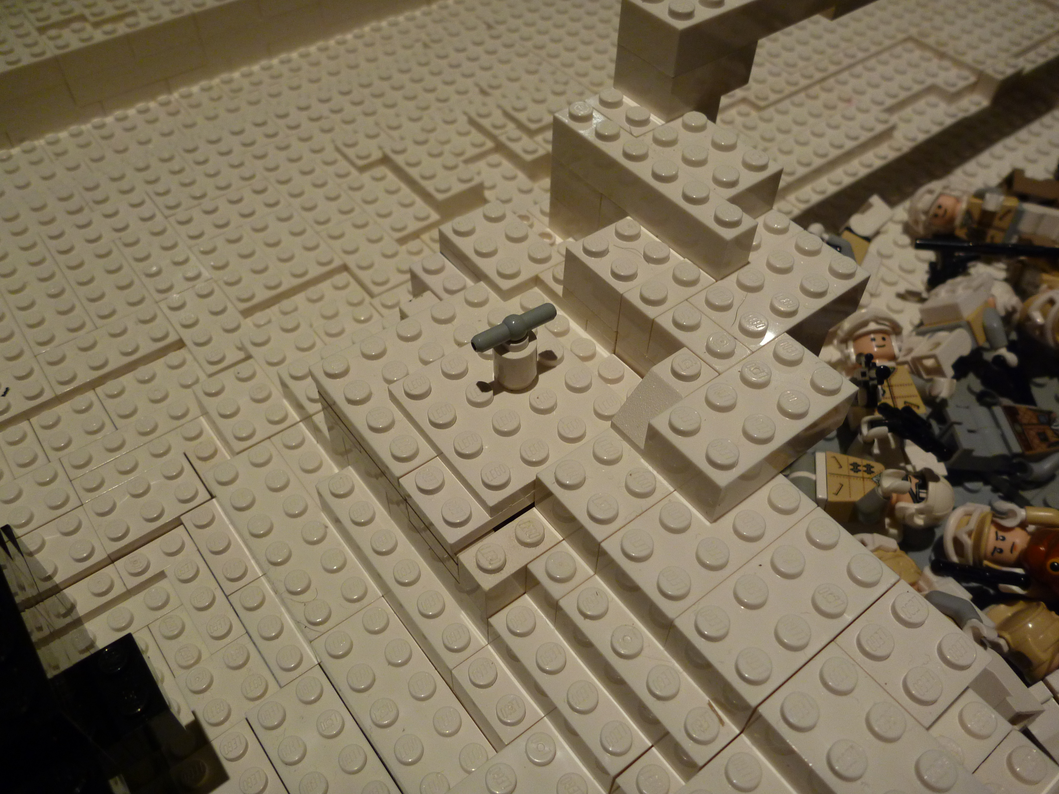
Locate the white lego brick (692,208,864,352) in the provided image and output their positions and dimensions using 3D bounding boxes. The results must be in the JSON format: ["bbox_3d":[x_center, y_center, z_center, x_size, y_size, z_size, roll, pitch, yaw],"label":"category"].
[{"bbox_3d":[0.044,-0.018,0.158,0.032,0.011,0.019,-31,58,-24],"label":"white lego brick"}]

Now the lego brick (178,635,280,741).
[{"bbox_3d":[-0.059,0.058,0.170,0.016,0.006,0.016,-30,57,-24],"label":"lego brick"}]

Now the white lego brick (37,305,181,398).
[{"bbox_3d":[-0.107,-0.012,0.220,0.032,0.005,0.016,-30,58,-23],"label":"white lego brick"}]

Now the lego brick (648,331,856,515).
[{"bbox_3d":[0.036,0.004,0.139,0.032,0.011,0.016,-31,57,-24],"label":"lego brick"}]

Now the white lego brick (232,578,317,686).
[{"bbox_3d":[-0.052,0.048,0.175,0.008,0.008,0.024,-30,57,-24],"label":"white lego brick"}]

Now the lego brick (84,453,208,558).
[{"bbox_3d":[-0.085,0.024,0.191,0.024,0.005,0.016,-31,57,-24],"label":"lego brick"}]

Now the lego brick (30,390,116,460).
[{"bbox_3d":[-0.110,0.008,0.209,0.016,0.006,0.016,-30,58,-23],"label":"lego brick"}]

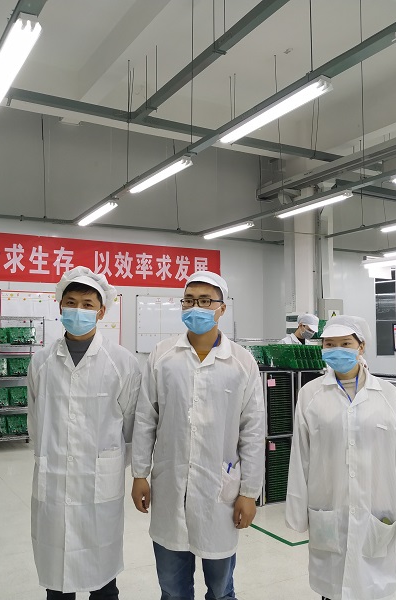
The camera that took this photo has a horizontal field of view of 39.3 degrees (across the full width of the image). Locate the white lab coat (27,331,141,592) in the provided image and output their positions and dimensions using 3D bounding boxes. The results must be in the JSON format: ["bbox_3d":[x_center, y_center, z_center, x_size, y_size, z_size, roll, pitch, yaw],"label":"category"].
[{"bbox_3d":[-0.456,0.639,2.250,0.470,1.030,0.310,-1,-4,2],"label":"white lab coat"}]

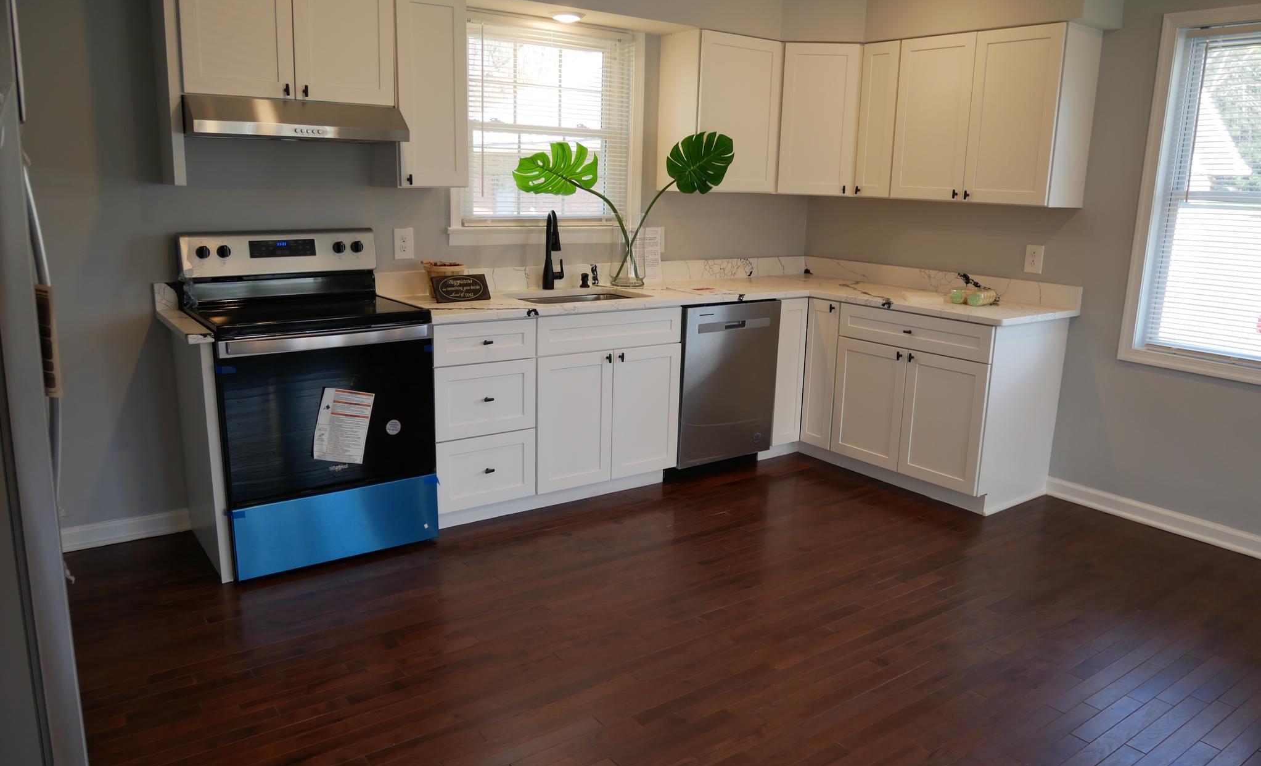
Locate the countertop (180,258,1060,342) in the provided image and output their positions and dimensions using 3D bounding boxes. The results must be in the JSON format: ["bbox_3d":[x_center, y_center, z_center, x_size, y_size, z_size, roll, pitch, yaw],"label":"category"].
[{"bbox_3d":[0.133,-0.343,3.668,3.541,0.132,1.717,-8,16,-35],"label":"countertop"}]

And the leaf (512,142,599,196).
[{"bbox_3d":[-0.340,-0.979,4.002,0.385,0.262,0.150,-3,13,-19],"label":"leaf"}]

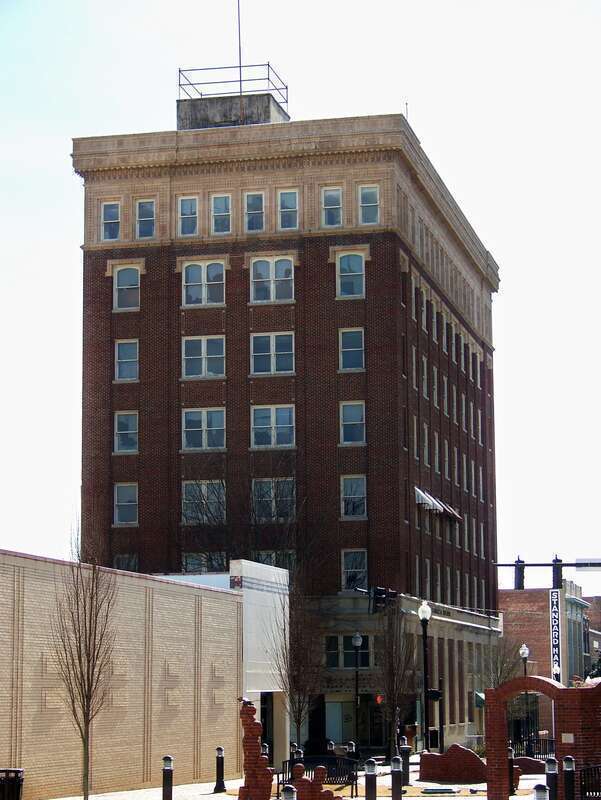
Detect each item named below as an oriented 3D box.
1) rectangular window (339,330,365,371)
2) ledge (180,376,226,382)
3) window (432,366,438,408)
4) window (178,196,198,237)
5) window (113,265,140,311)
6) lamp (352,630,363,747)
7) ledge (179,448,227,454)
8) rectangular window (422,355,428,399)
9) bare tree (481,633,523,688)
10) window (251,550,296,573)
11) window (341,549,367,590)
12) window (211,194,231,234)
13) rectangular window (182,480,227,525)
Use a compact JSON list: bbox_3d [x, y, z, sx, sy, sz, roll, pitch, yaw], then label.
[{"bbox_3d":[2.332,-2.213,89.644,1.115,1.892,0.150,-2,-8,13],"label":"rectangular window"},{"bbox_3d":[-4.347,-0.937,90.159,2.180,0.150,0.220,-2,-8,13],"label":"ledge"},{"bbox_3d":[6.533,-0.622,98.254,0.150,1.900,1.750,-2,-8,13],"label":"window"},{"bbox_3d":[-5.208,-8.532,93.542,0.950,1.920,0.160,-2,-8,13],"label":"window"},{"bbox_3d":[-7.990,-5.154,92.487,1.320,2.074,0.160,-2,-9,13],"label":"window"},{"bbox_3d":[2.330,12.108,83.351,0.430,4.920,0.430,-2,-8,13],"label":"lamp"},{"bbox_3d":[-4.325,2.287,89.692,2.200,0.150,0.220,-2,-8,13],"label":"ledge"},{"bbox_3d":[5.921,-1.047,95.558,0.140,1.900,1.120,-2,-8,13],"label":"rectangular window"},{"bbox_3d":[8.992,12.951,90.000,2.200,5.270,2.200,-2,-8,13],"label":"bare tree"},{"bbox_3d":[-1.163,7.776,90.292,2.020,1.970,0.160,-2,-8,13],"label":"window"},{"bbox_3d":[2.371,7.452,88.218,1.131,1.826,0.160,-2,-9,13],"label":"window"},{"bbox_3d":[-3.621,-8.479,91.949,0.941,1.870,0.160,-2,-9,13],"label":"window"},{"bbox_3d":[-4.268,4.557,89.437,2.020,1.920,0.150,-2,-8,13],"label":"rectangular window"}]

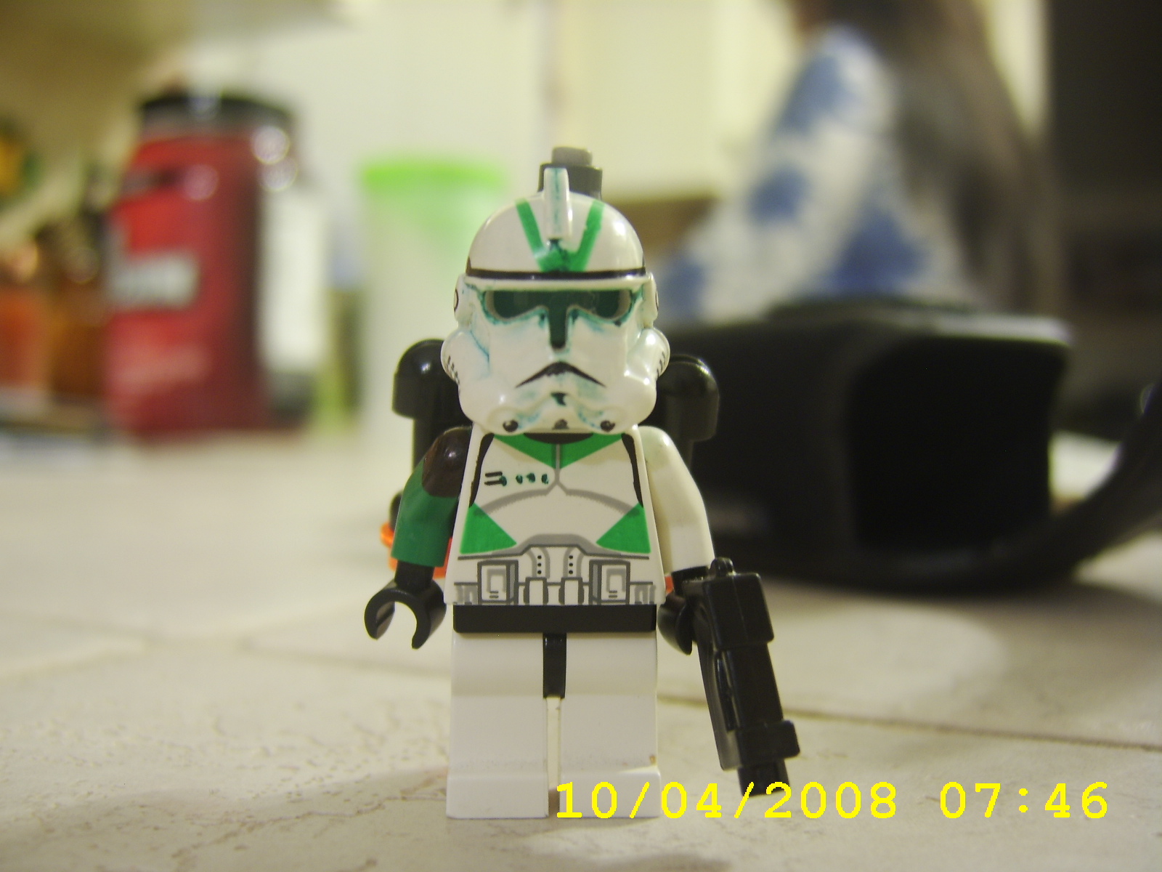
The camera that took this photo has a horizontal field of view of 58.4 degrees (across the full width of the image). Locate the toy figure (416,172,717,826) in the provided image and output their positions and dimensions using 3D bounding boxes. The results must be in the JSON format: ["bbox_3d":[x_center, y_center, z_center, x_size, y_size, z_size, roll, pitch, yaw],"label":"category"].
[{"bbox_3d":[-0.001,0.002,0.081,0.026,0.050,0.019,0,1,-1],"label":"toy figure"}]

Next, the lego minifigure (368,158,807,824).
[{"bbox_3d":[0.000,0.002,0.081,0.032,0.051,0.020,0,1,-1],"label":"lego minifigure"}]

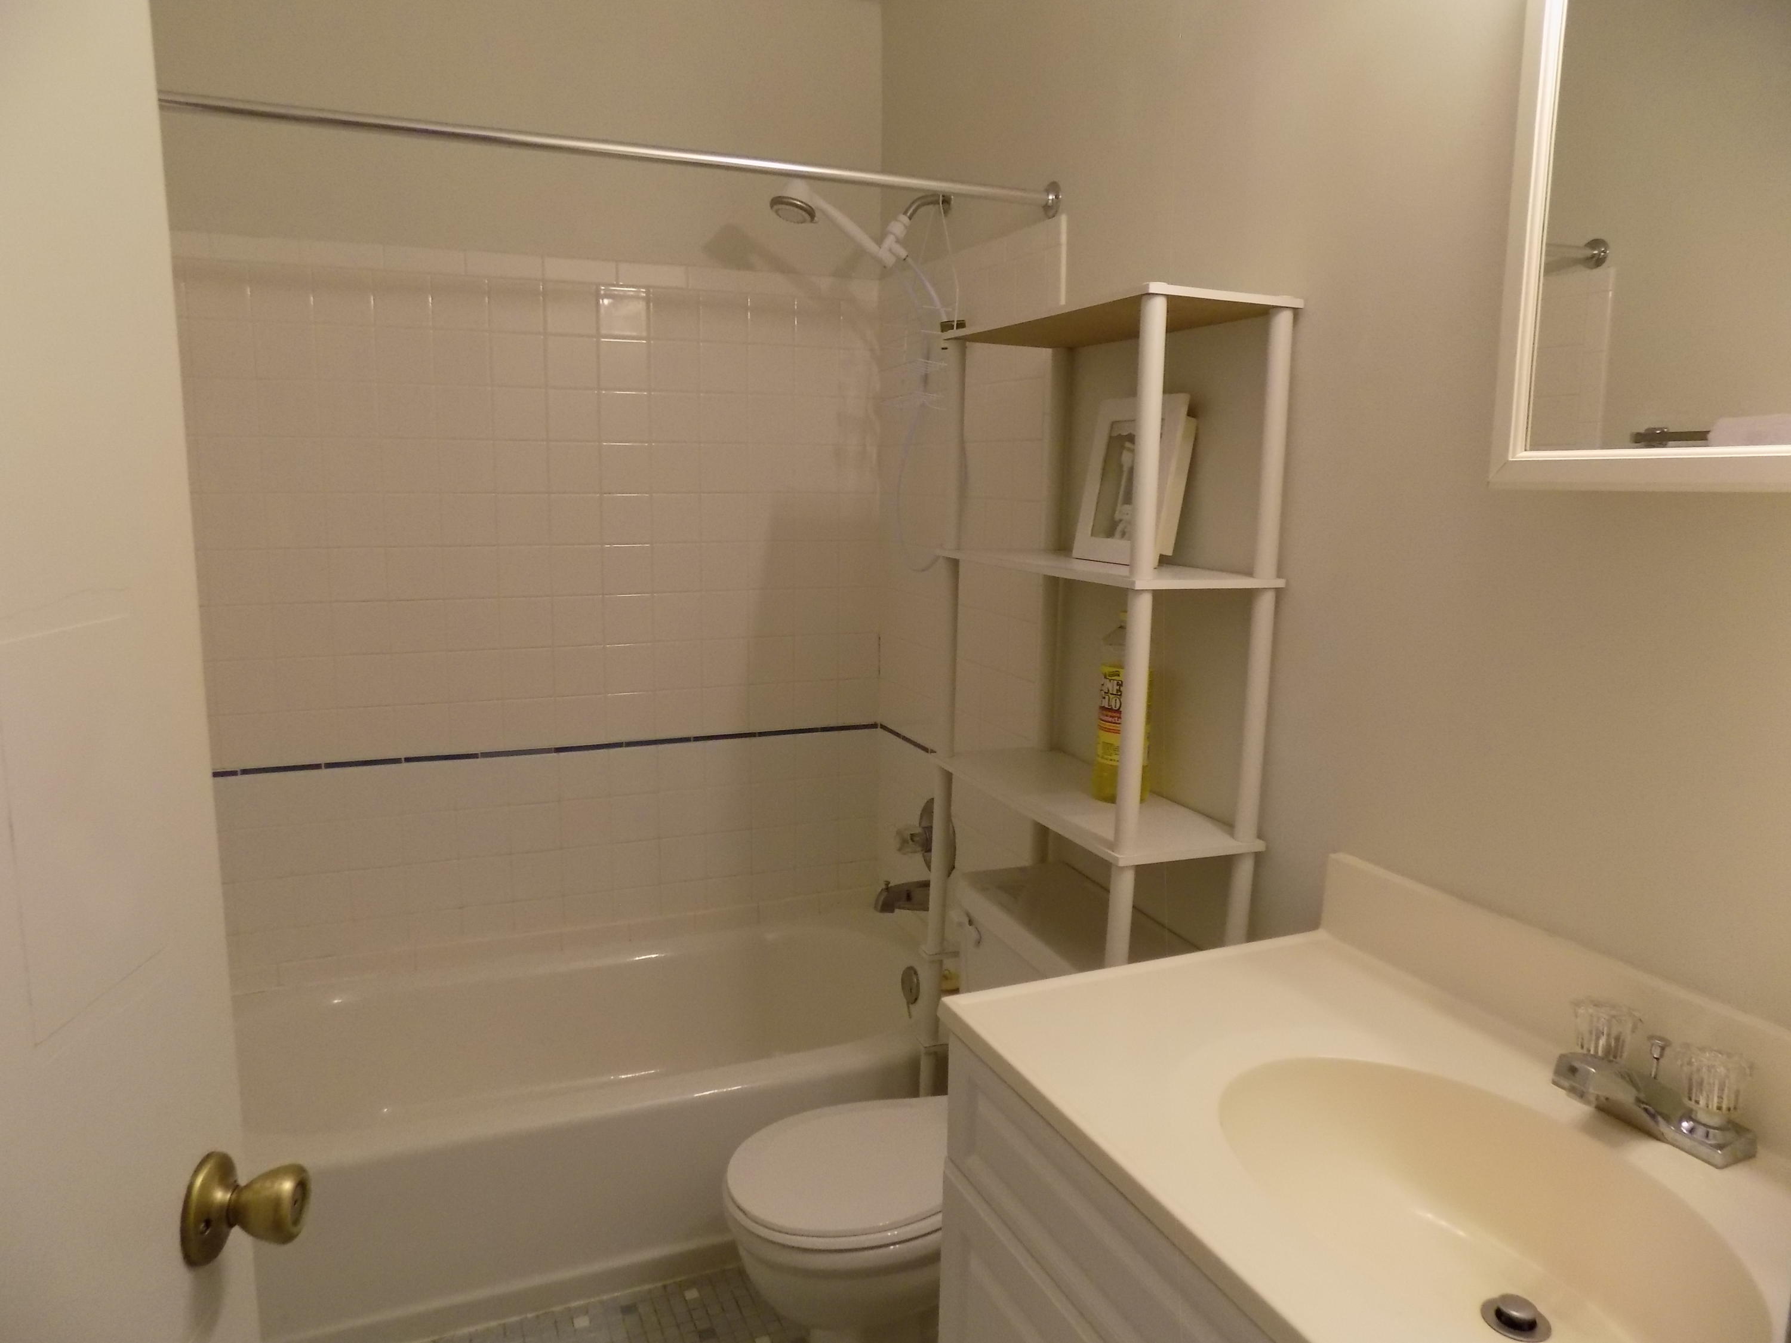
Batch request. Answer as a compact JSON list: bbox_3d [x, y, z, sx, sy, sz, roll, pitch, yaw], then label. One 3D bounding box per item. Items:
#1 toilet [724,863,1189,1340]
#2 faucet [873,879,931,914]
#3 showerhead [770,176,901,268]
[{"bbox_3d":[0.066,0.743,1.800,0.675,0.725,0.485,-3,10,-23],"label":"toilet"},{"bbox_3d":[0.026,0.491,2.597,0.152,0.080,0.060,-3,10,-23],"label":"faucet"},{"bbox_3d":[-0.118,-0.862,2.316,0.265,0.085,0.090,23,-11,-25],"label":"showerhead"}]

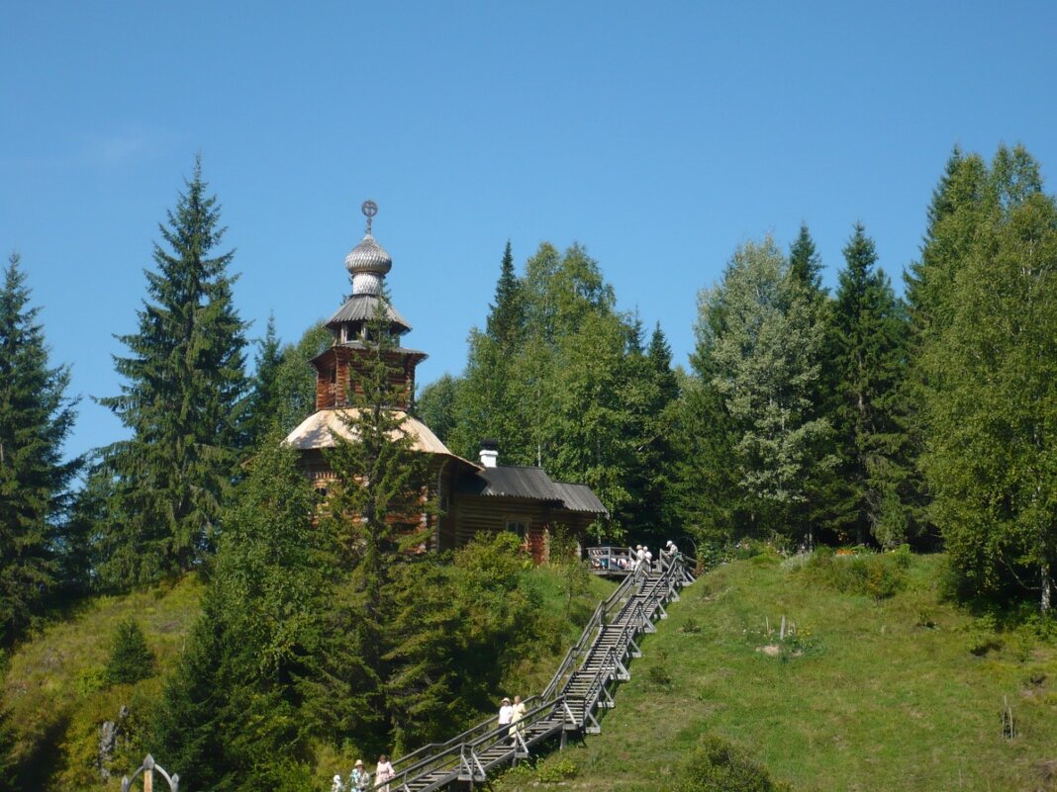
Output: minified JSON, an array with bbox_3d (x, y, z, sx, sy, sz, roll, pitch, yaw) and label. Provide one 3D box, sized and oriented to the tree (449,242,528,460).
[{"bbox_3d":[-1.122,1.077,128.622,4.200,18.073,4.200,0,-10,0],"label":"tree"}]

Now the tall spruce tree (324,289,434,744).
[{"bbox_3d":[-5.058,3.992,86.546,3.717,15.523,3.717,0,-10,0],"label":"tall spruce tree"}]

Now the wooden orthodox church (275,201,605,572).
[{"bbox_3d":[-4.050,-0.338,107.563,14.416,15.439,8.832,4,-10,-21],"label":"wooden orthodox church"}]

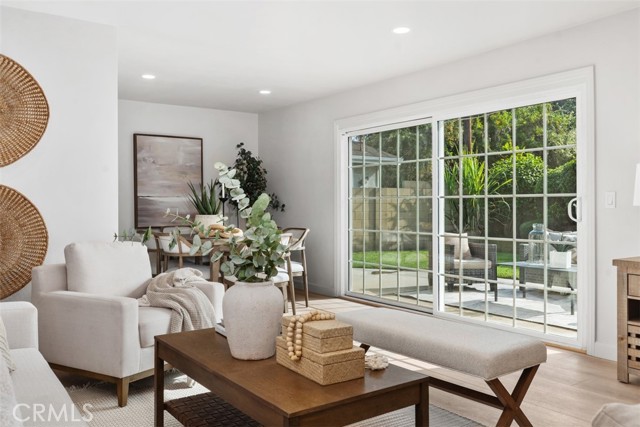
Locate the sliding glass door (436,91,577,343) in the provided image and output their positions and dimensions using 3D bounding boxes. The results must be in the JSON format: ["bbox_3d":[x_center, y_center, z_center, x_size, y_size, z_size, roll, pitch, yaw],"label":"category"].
[{"bbox_3d":[1.547,0.025,4.554,0.080,1.880,1.424,-1,1,-36],"label":"sliding glass door"}]

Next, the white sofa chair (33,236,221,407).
[{"bbox_3d":[-1.211,0.615,3.464,0.810,0.850,0.865,0,1,29],"label":"white sofa chair"}]

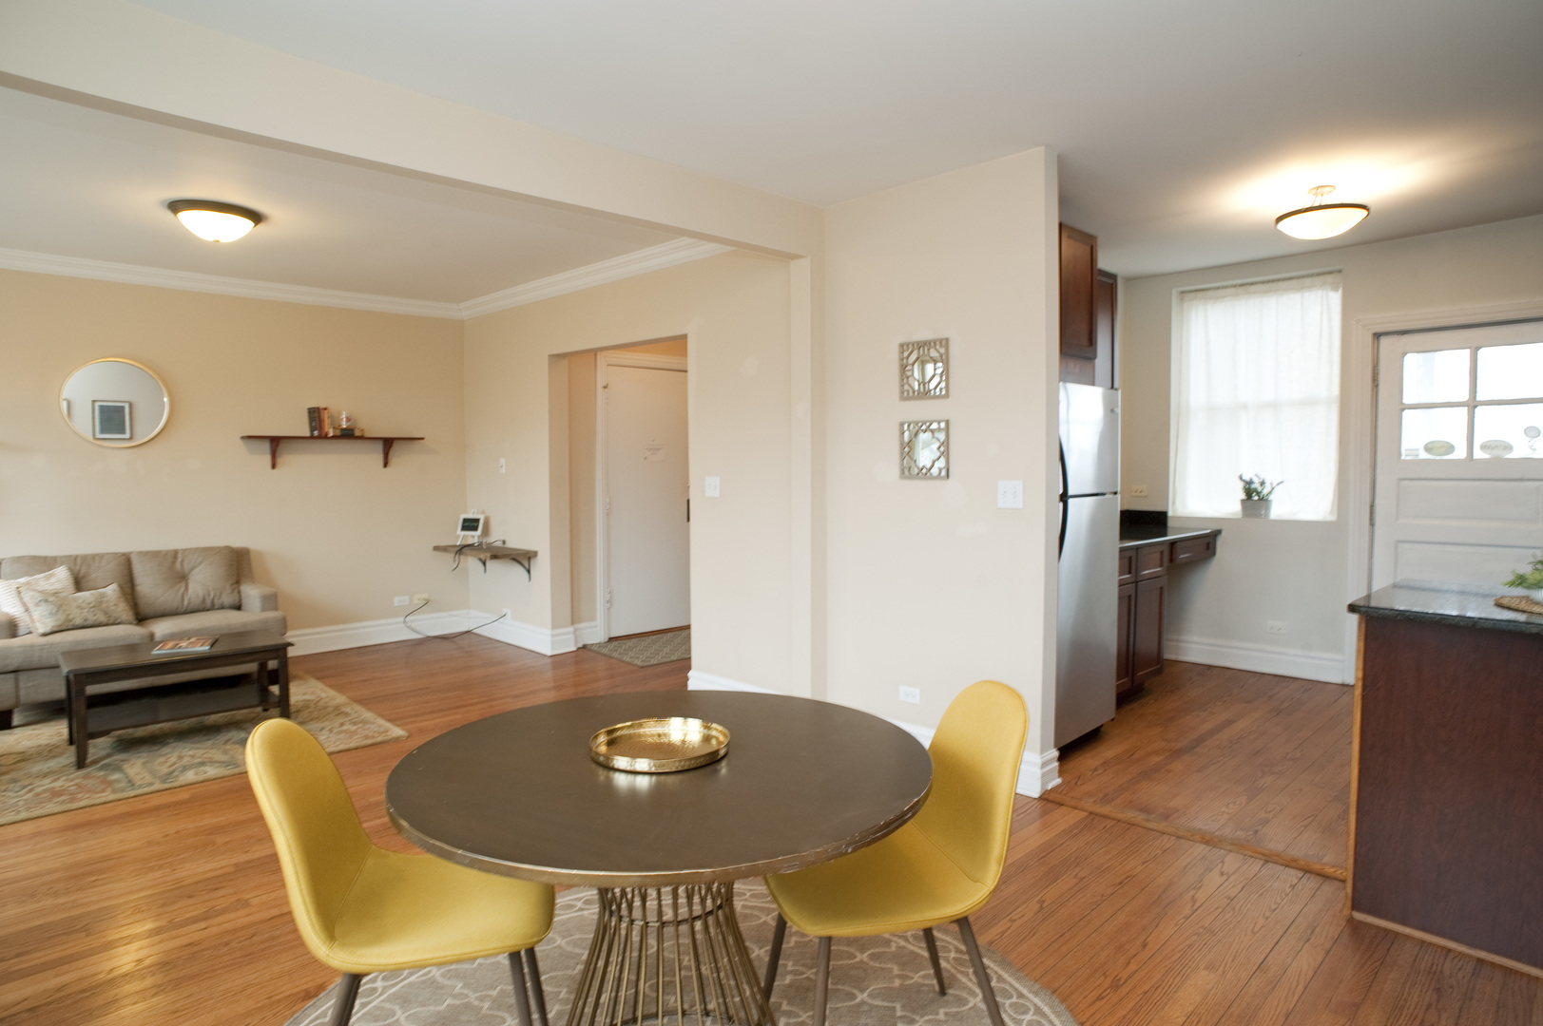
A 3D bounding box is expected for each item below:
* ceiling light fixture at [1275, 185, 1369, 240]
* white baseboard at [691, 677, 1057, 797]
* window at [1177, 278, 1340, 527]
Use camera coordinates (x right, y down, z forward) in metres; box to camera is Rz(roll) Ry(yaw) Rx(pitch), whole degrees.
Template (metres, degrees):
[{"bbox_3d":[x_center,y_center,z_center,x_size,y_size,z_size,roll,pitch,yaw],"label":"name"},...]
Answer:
[{"bbox_3d":[2.477,-1.351,3.859,0.360,0.220,0.360,-4,5,-44],"label":"ceiling light fixture"},{"bbox_3d":[0.352,1.018,4.284,2.240,0.180,0.200,3,5,45],"label":"white baseboard"},{"bbox_3d":[2.985,-0.699,5.326,0.110,1.470,0.960,-4,5,-44],"label":"window"}]

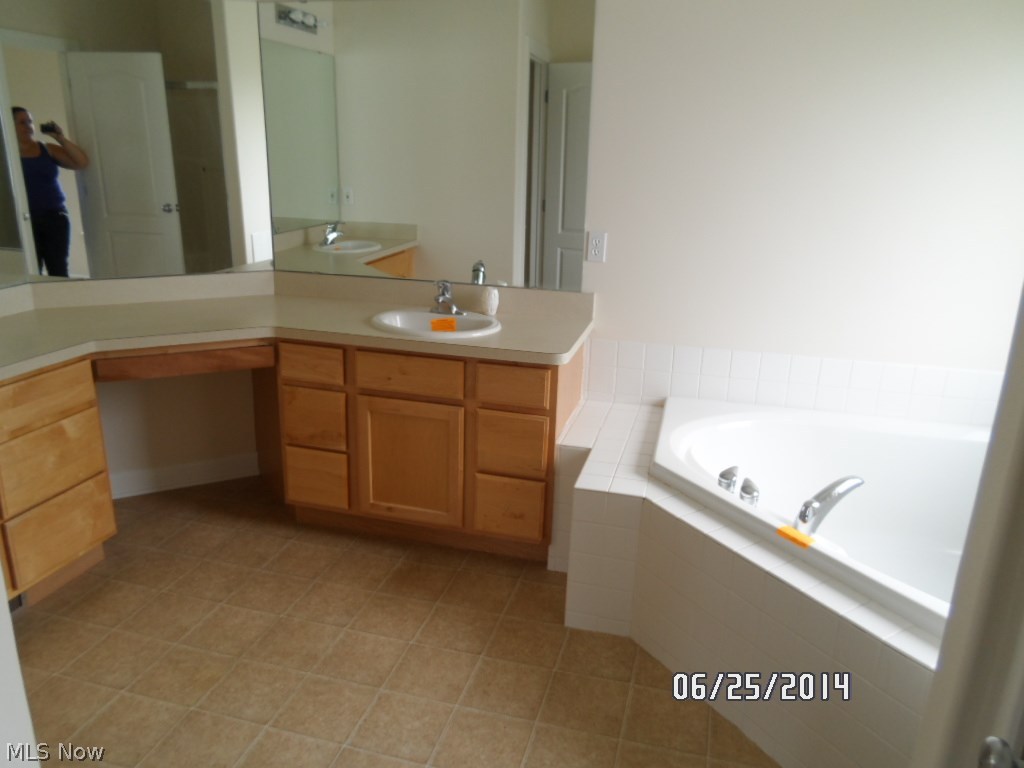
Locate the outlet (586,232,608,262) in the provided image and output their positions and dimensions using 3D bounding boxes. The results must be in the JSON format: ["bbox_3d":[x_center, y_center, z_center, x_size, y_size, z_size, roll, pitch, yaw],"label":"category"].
[{"bbox_3d":[0.331,-0.530,2.870,0.071,0.116,0.010,6,17,14],"label":"outlet"}]

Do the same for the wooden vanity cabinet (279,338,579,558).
[{"bbox_3d":[-0.300,0.189,2.951,1.062,0.797,0.555,6,17,14],"label":"wooden vanity cabinet"}]

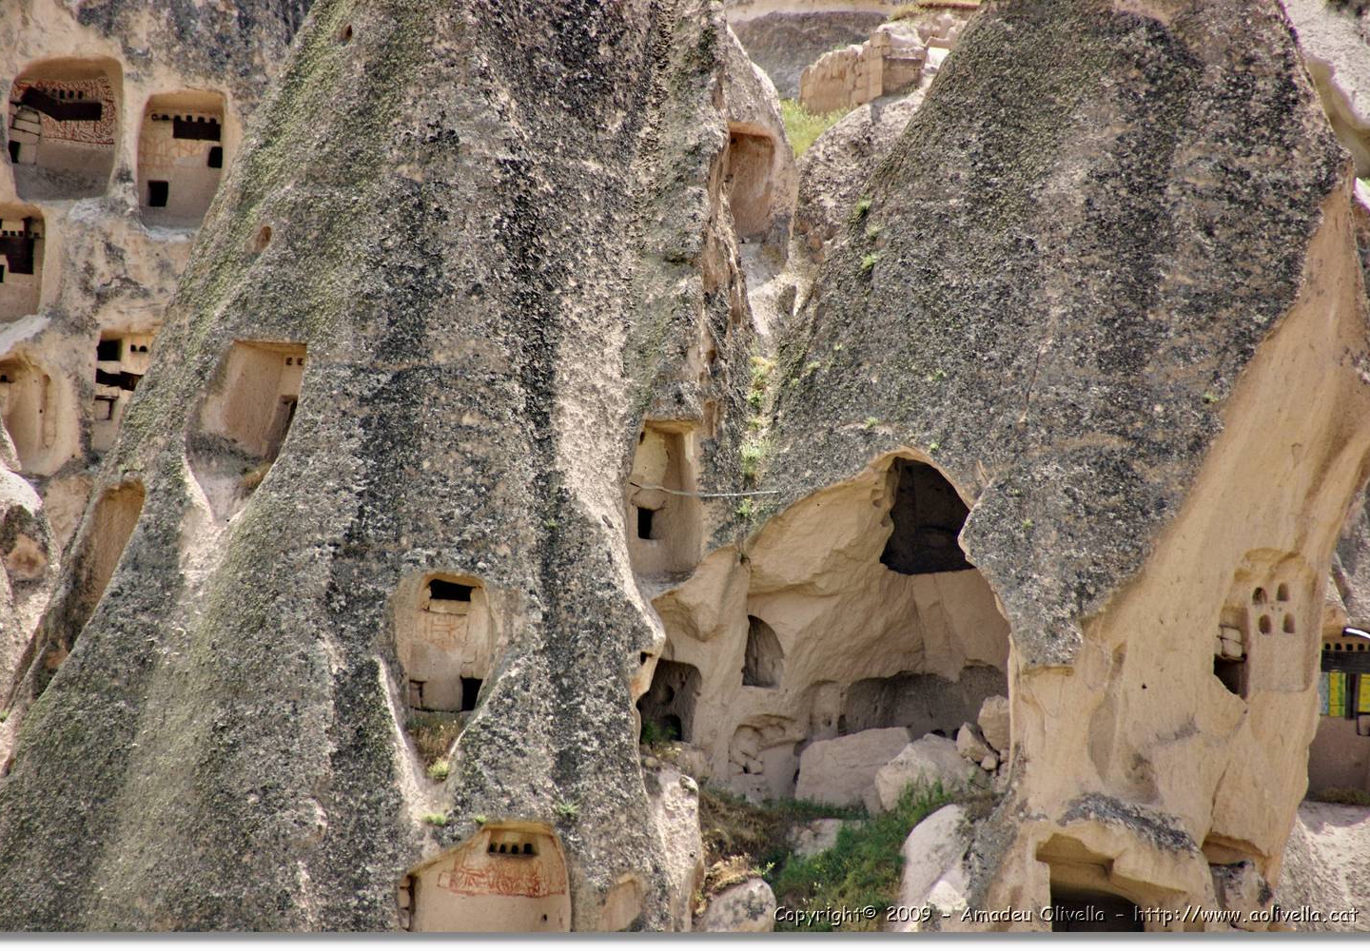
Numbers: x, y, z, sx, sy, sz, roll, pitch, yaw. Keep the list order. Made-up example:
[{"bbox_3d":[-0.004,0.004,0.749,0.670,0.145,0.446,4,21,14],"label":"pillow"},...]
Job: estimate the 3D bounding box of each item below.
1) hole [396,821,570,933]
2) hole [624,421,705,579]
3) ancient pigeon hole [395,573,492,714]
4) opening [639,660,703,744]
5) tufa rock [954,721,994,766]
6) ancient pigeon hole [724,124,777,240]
[{"bbox_3d":[-2.417,5.037,179.500,2.050,1.700,0.800,0,-6,0],"label":"hole"},{"bbox_3d":[-0.246,0.294,182.500,0.820,1.850,0.700,2,-6,-18],"label":"hole"},{"bbox_3d":[-2.939,2.051,181.000,1.200,1.680,0.700,0,-6,3],"label":"ancient pigeon hole"},{"bbox_3d":[-0.214,2.796,184.000,0.820,1.020,0.800,1,-6,-12],"label":"opening"},{"bbox_3d":[3.569,3.296,183.000,0.460,0.500,0.450,0,-6,0],"label":"tufa rock"},{"bbox_3d":[0.809,-3.762,191.000,0.720,1.480,0.600,1,-6,-12],"label":"ancient pigeon hole"}]

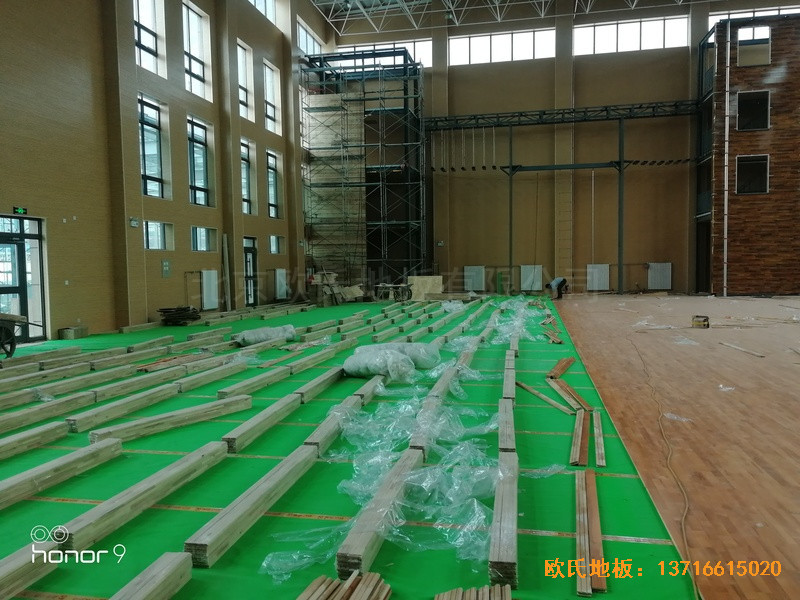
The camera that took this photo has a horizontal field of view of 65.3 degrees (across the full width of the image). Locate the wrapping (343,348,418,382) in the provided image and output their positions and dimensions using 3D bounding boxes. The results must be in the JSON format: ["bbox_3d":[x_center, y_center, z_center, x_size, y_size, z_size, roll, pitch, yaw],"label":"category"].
[{"bbox_3d":[-0.247,0.845,8.094,0.905,0.351,0.400,0,3,14],"label":"wrapping"}]

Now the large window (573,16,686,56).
[{"bbox_3d":[11.068,-12.696,30.102,5.304,1.422,0.200,0,3,12],"label":"large window"}]

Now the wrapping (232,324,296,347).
[{"bbox_3d":[-2.612,0.679,12.057,1.149,0.322,0.350,-2,3,-28],"label":"wrapping"}]

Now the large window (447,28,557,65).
[{"bbox_3d":[5.081,-12.694,31.377,5.316,1.434,0.200,0,3,12],"label":"large window"}]

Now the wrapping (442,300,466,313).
[{"bbox_3d":[1.712,0.201,19.546,0.678,0.336,0.600,0,3,12],"label":"wrapping"}]

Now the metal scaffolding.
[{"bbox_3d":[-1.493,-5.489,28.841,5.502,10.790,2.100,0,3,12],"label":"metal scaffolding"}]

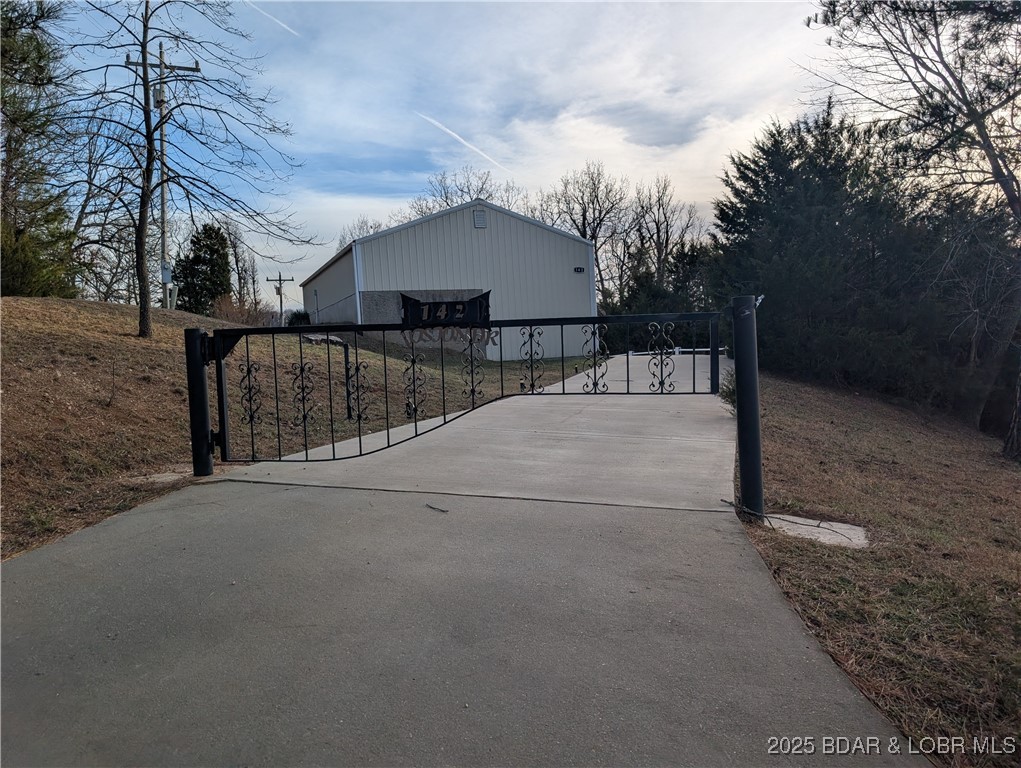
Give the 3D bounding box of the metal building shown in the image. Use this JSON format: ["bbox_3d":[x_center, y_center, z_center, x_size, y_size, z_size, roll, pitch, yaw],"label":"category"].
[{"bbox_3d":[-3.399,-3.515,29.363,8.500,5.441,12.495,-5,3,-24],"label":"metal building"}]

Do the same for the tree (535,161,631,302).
[{"bbox_3d":[4.731,-8.415,45.000,6.100,11.748,6.000,-4,2,0],"label":"tree"}]

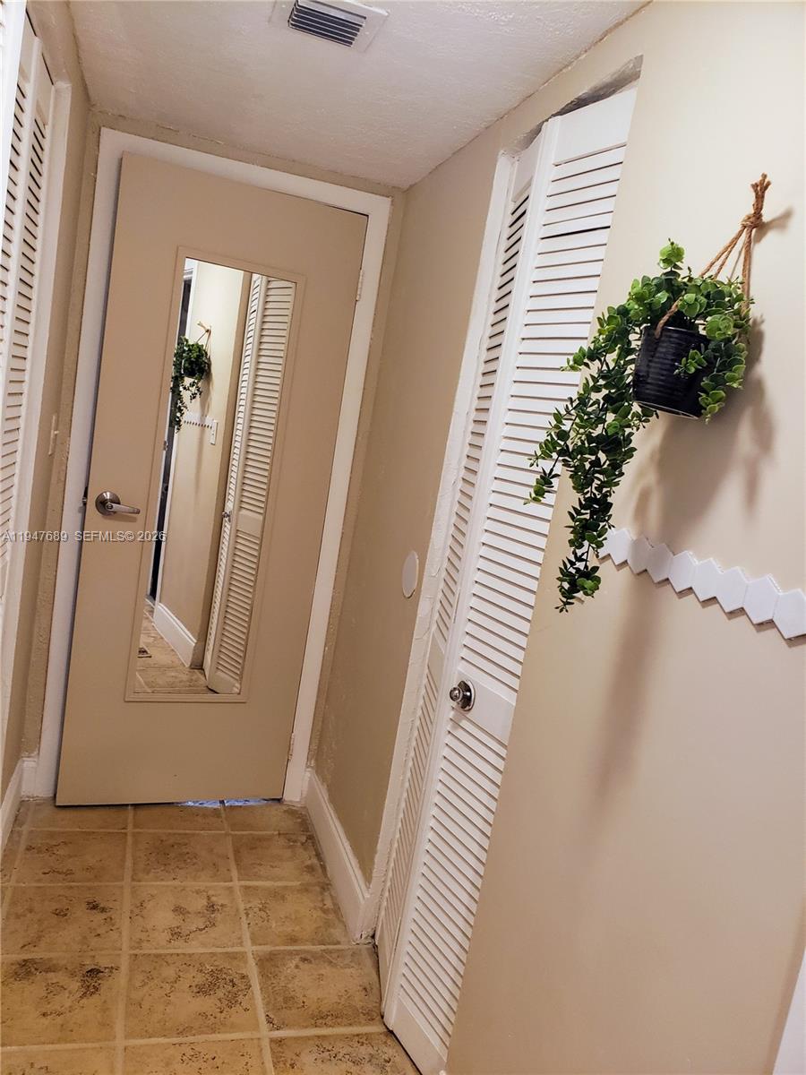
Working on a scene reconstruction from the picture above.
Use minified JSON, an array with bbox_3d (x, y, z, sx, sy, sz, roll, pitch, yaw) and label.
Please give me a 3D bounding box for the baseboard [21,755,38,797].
[{"bbox_3d":[-1.225,0.784,2.651,0.044,0.144,0.016,7,8,-18],"label":"baseboard"}]

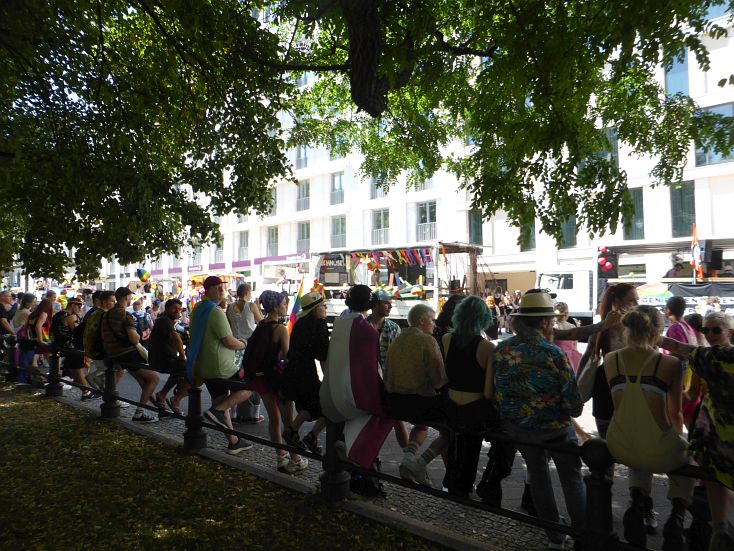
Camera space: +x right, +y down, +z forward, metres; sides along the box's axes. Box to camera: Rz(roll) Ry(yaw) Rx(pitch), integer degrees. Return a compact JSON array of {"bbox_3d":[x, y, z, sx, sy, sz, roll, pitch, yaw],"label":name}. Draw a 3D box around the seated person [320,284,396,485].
[{"bbox_3d":[-0.056,0.832,3.780,0.520,1.500,0.600,-3,-4,35],"label":"seated person"}]

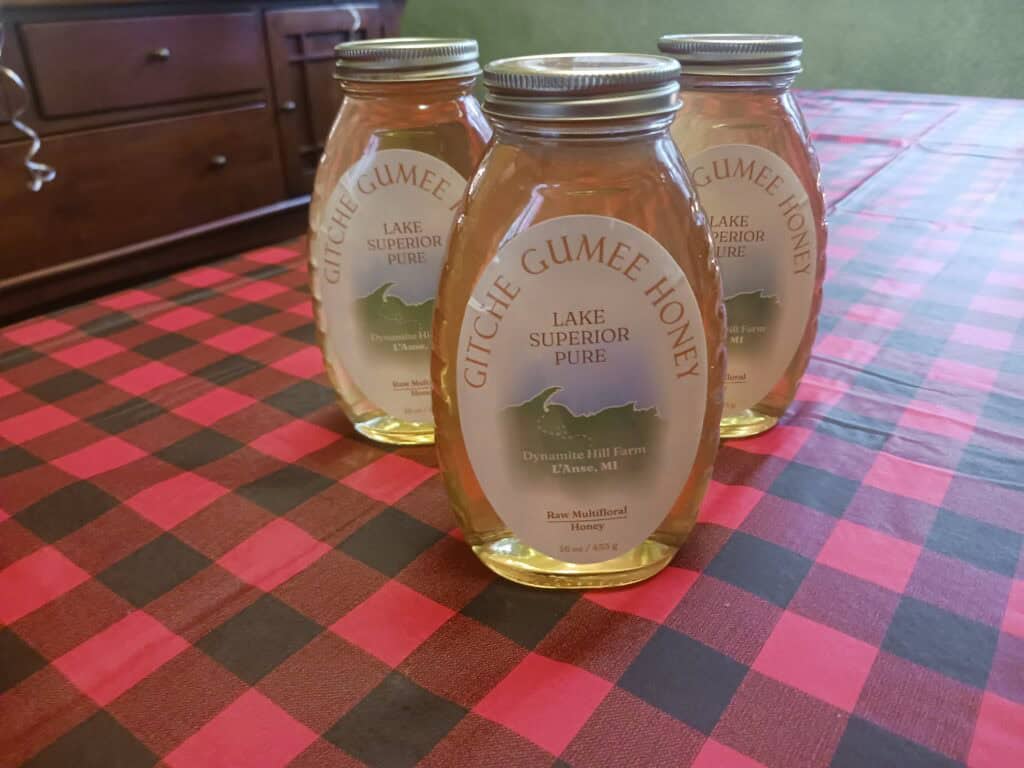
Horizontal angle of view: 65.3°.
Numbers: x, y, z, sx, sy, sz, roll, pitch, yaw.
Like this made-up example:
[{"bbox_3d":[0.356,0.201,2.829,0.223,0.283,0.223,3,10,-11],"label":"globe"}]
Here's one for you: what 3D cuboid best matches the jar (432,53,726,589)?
[{"bbox_3d":[0.019,-0.014,0.226,0.084,0.142,0.058,-1,27,0],"label":"jar"}]

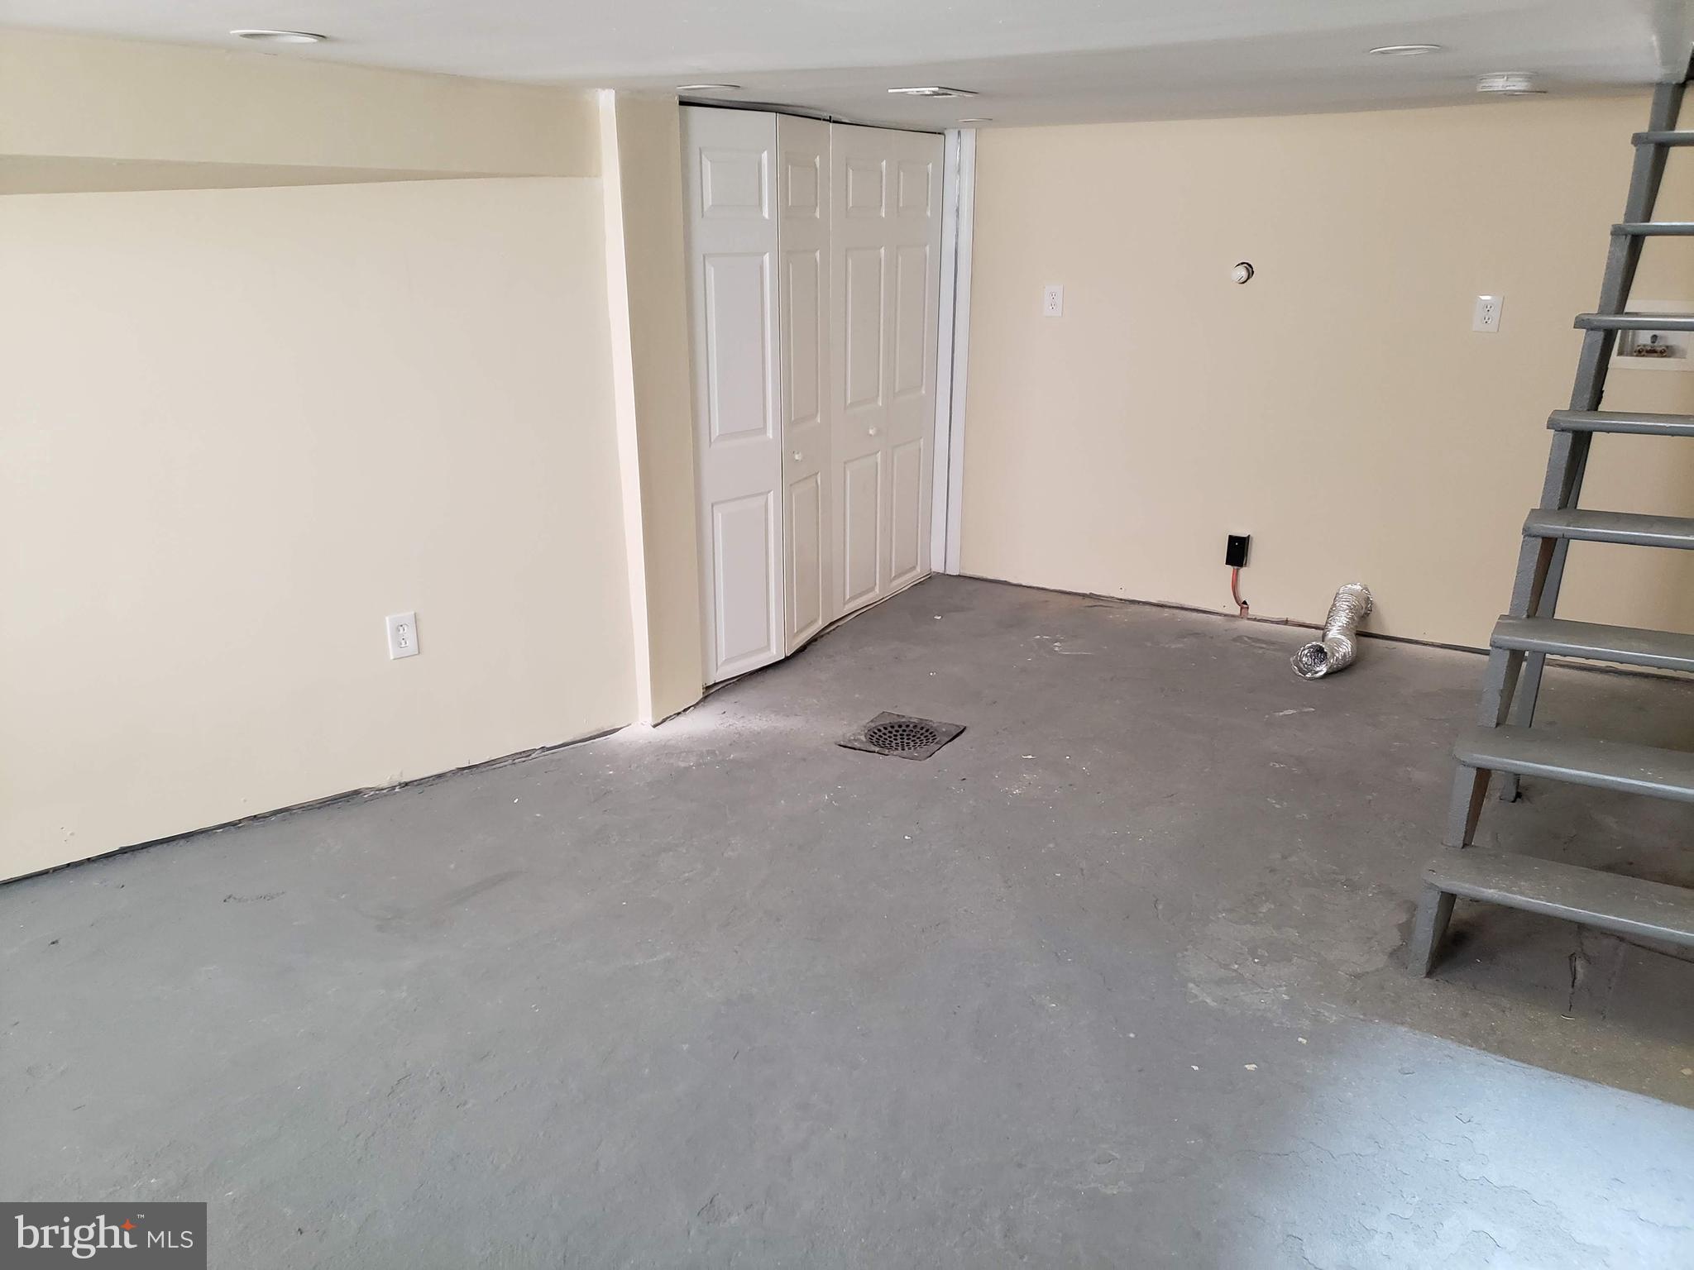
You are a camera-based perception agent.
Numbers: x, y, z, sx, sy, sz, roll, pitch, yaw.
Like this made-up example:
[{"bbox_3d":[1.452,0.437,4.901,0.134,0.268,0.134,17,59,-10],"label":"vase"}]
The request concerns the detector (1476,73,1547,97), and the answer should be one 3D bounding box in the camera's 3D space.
[{"bbox_3d":[1.822,-1.516,3.500,0.160,0.045,0.160,10,21,28],"label":"detector"}]

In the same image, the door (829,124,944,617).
[{"bbox_3d":[0.152,-1.046,5.131,0.035,1.855,0.824,12,22,31],"label":"door"}]

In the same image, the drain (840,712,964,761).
[{"bbox_3d":[0.177,0.325,4.037,0.294,0.020,0.308,9,20,25],"label":"drain"}]

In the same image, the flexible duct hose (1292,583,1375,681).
[{"bbox_3d":[1.825,-0.021,4.731,0.187,0.205,0.620,10,21,28],"label":"flexible duct hose"}]

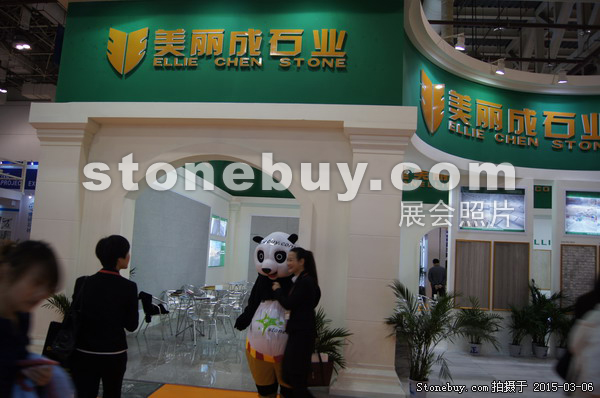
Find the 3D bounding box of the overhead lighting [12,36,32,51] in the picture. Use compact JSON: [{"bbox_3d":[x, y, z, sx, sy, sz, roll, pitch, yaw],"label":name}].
[{"bbox_3d":[-13.327,-7.441,21.500,0.700,0.480,0.500,2,-7,5],"label":"overhead lighting"}]

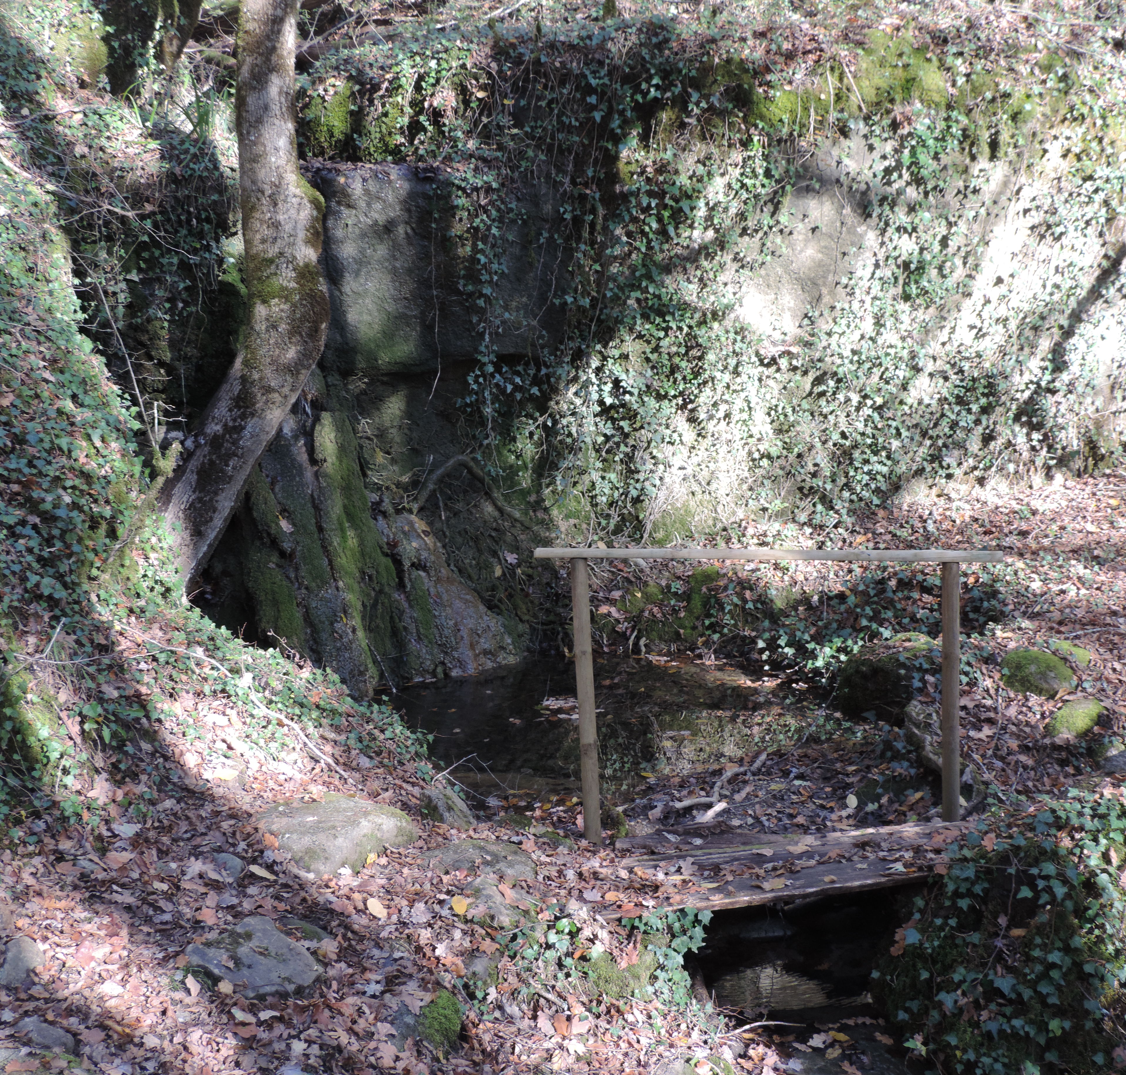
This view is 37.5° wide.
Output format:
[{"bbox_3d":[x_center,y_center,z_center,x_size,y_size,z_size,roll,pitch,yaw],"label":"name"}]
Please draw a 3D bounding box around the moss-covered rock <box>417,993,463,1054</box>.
[{"bbox_3d":[-0.304,1.198,4.089,0.106,0.144,0.116,-2,11,0],"label":"moss-covered rock"}]

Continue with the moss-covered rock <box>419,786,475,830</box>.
[{"bbox_3d":[-0.431,1.003,6.160,0.202,0.143,0.162,4,13,29],"label":"moss-covered rock"}]

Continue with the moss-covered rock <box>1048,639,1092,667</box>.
[{"bbox_3d":[2.290,0.521,7.488,0.189,0.115,0.151,-2,11,0],"label":"moss-covered rock"}]

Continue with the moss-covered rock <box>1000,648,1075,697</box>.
[{"bbox_3d":[2.051,0.583,7.169,0.300,0.195,0.240,-2,11,0],"label":"moss-covered rock"}]

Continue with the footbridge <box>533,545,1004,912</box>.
[{"bbox_3d":[0.774,0.611,5.563,1.660,1.100,0.640,-3,11,-6],"label":"footbridge"}]

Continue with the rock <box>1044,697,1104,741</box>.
[{"bbox_3d":[2.031,0.721,6.588,0.217,0.155,0.184,-6,12,-20],"label":"rock"}]

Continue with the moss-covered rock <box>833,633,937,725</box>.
[{"bbox_3d":[1.420,0.621,7.316,0.435,0.388,0.392,-2,11,0],"label":"moss-covered rock"}]

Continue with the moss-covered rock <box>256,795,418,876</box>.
[{"bbox_3d":[-0.774,1.015,5.668,0.544,0.196,0.408,3,12,24],"label":"moss-covered rock"}]

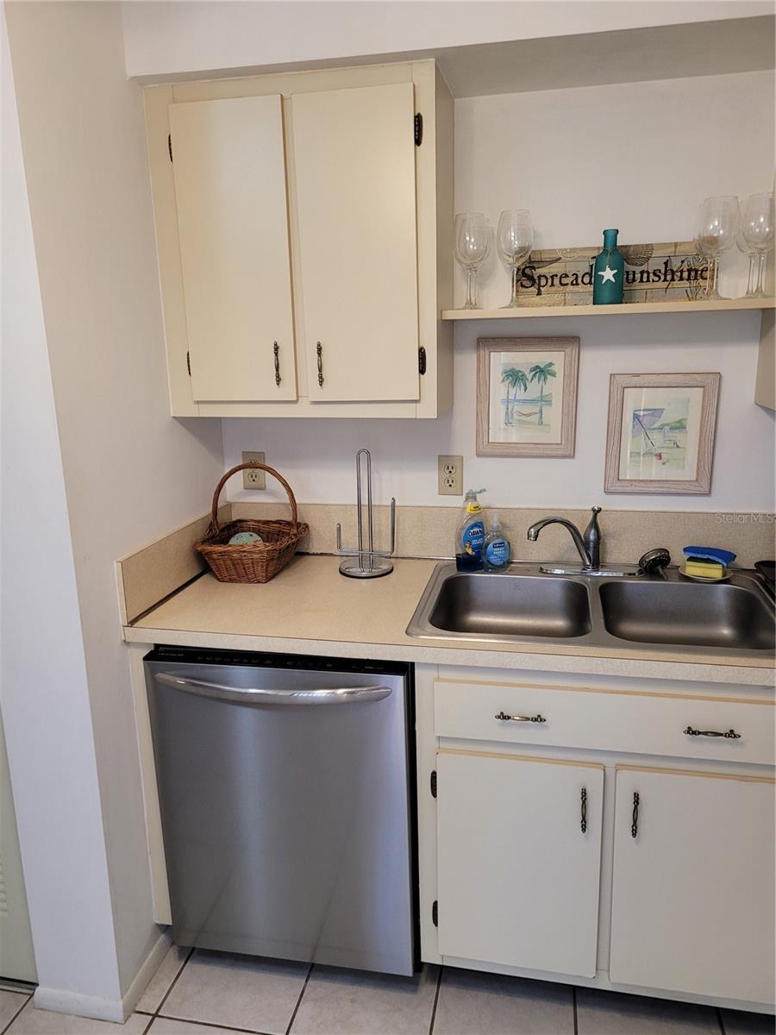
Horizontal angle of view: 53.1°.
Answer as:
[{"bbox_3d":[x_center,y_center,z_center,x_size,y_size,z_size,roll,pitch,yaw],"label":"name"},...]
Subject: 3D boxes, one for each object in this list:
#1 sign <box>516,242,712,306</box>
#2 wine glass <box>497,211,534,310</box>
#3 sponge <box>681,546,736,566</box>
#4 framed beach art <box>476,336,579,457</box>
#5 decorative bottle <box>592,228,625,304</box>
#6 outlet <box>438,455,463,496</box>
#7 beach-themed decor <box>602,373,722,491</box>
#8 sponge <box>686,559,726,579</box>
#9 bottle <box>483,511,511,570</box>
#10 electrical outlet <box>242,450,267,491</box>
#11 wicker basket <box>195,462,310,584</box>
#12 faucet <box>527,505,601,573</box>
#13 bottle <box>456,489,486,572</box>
[{"bbox_3d":[0.554,-0.600,1.932,0.482,0.147,0.020,1,7,12],"label":"sign"},{"bbox_3d":[0.308,-0.621,1.883,0.088,0.222,0.088,2,14,12],"label":"wine glass"},{"bbox_3d":[0.827,0.096,2.011,0.126,0.032,0.070,10,15,10],"label":"sponge"},{"bbox_3d":[0.372,-0.321,2.085,0.263,0.313,0.020,2,14,12],"label":"framed beach art"},{"bbox_3d":[0.524,-0.592,1.843,0.071,0.171,0.071,2,14,16],"label":"decorative bottle"},{"bbox_3d":[0.177,-0.117,2.185,0.070,0.114,0.007,2,14,12],"label":"outlet"},{"bbox_3d":[0.714,-0.218,2.035,0.268,0.313,0.020,2,14,12],"label":"beach-themed decor"},{"bbox_3d":[0.810,0.126,1.984,0.086,0.037,0.060,5,15,25],"label":"sponge"},{"bbox_3d":[0.289,0.061,2.070,0.074,0.166,0.048,0,14,5],"label":"bottle"},{"bbox_3d":[-0.396,-0.138,2.306,0.070,0.114,0.007,2,14,12],"label":"electrical outlet"},{"bbox_3d":[-0.358,0.006,2.118,0.230,0.300,0.265,0,14,5],"label":"wicker basket"},{"bbox_3d":[0.464,0.066,2.029,0.214,0.182,0.050,-6,14,-20],"label":"faucet"},{"bbox_3d":[0.224,0.031,2.081,0.078,0.222,0.052,-4,14,-12],"label":"bottle"}]

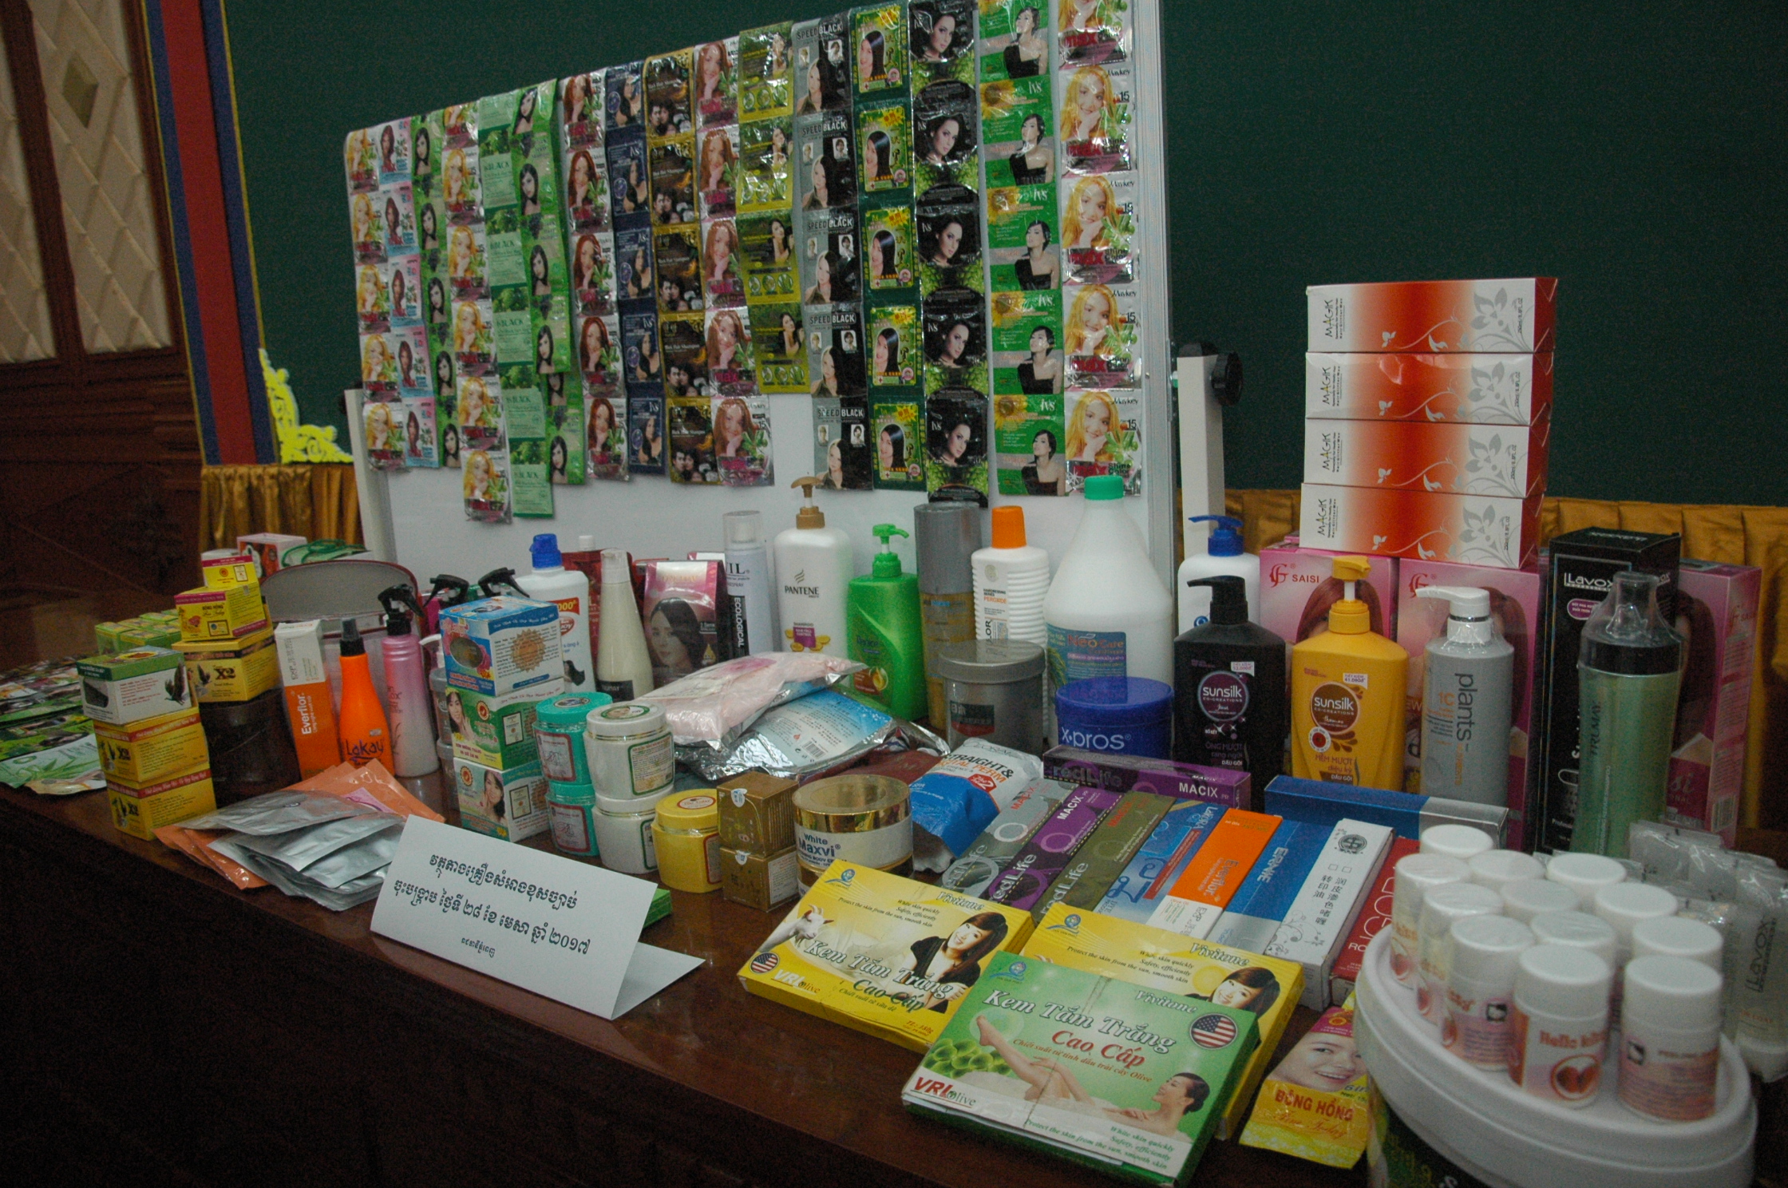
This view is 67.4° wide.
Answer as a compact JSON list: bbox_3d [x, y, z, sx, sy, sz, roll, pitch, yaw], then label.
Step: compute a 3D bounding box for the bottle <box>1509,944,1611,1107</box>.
[{"bbox_3d":[0.318,0.206,0.640,0.043,0.065,0.043,-2,12,6],"label":"bottle"}]

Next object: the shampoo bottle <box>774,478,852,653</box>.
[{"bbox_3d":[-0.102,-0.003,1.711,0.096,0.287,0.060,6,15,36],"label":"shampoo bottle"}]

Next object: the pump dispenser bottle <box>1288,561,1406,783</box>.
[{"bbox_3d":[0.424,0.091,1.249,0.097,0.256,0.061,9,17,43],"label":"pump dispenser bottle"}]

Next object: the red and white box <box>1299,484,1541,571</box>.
[{"bbox_3d":[0.483,-0.067,1.239,0.043,0.061,0.209,-15,17,-42],"label":"red and white box"}]

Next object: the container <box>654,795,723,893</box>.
[{"bbox_3d":[-0.182,0.225,1.227,0.083,0.070,0.083,-3,12,1],"label":"container"}]

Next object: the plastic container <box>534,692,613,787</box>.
[{"bbox_3d":[-0.312,0.142,1.322,0.079,0.073,0.079,-5,12,-14],"label":"plastic container"}]

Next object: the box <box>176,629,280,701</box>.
[{"bbox_3d":[-0.732,0.079,1.472,0.073,0.064,0.073,-1,11,2],"label":"box"}]

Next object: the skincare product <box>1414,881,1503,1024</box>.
[{"bbox_3d":[0.301,0.192,0.710,0.043,0.065,0.043,-6,13,-16],"label":"skincare product"}]

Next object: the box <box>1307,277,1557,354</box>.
[{"bbox_3d":[0.480,-0.249,1.208,0.043,0.061,0.209,-14,17,-41],"label":"box"}]

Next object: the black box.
[{"bbox_3d":[0.616,0.091,1.158,0.085,0.282,0.070,-14,16,-39],"label":"black box"}]

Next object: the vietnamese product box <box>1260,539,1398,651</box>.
[{"bbox_3d":[0.426,0.084,1.288,0.123,0.256,0.065,7,16,39],"label":"vietnamese product box"}]

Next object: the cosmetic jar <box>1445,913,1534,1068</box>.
[{"bbox_3d":[0.298,0.200,0.671,0.039,0.065,0.039,-3,12,1],"label":"cosmetic jar"}]

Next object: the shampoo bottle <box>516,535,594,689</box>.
[{"bbox_3d":[-0.428,0.044,1.710,0.096,0.239,0.062,-6,13,-12],"label":"shampoo bottle"}]

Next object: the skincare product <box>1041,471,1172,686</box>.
[{"bbox_3d":[0.244,0.017,1.525,0.148,0.304,0.148,-3,12,1],"label":"skincare product"}]

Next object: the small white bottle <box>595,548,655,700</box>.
[{"bbox_3d":[-0.344,0.051,1.710,0.073,0.215,0.060,-1,13,10],"label":"small white bottle"}]

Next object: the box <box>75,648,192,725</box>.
[{"bbox_3d":[-0.812,0.097,1.433,0.074,0.059,0.075,6,15,35],"label":"box"}]

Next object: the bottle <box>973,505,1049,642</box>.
[{"bbox_3d":[0.132,0.035,1.554,0.086,0.271,0.086,1,13,19],"label":"bottle"}]

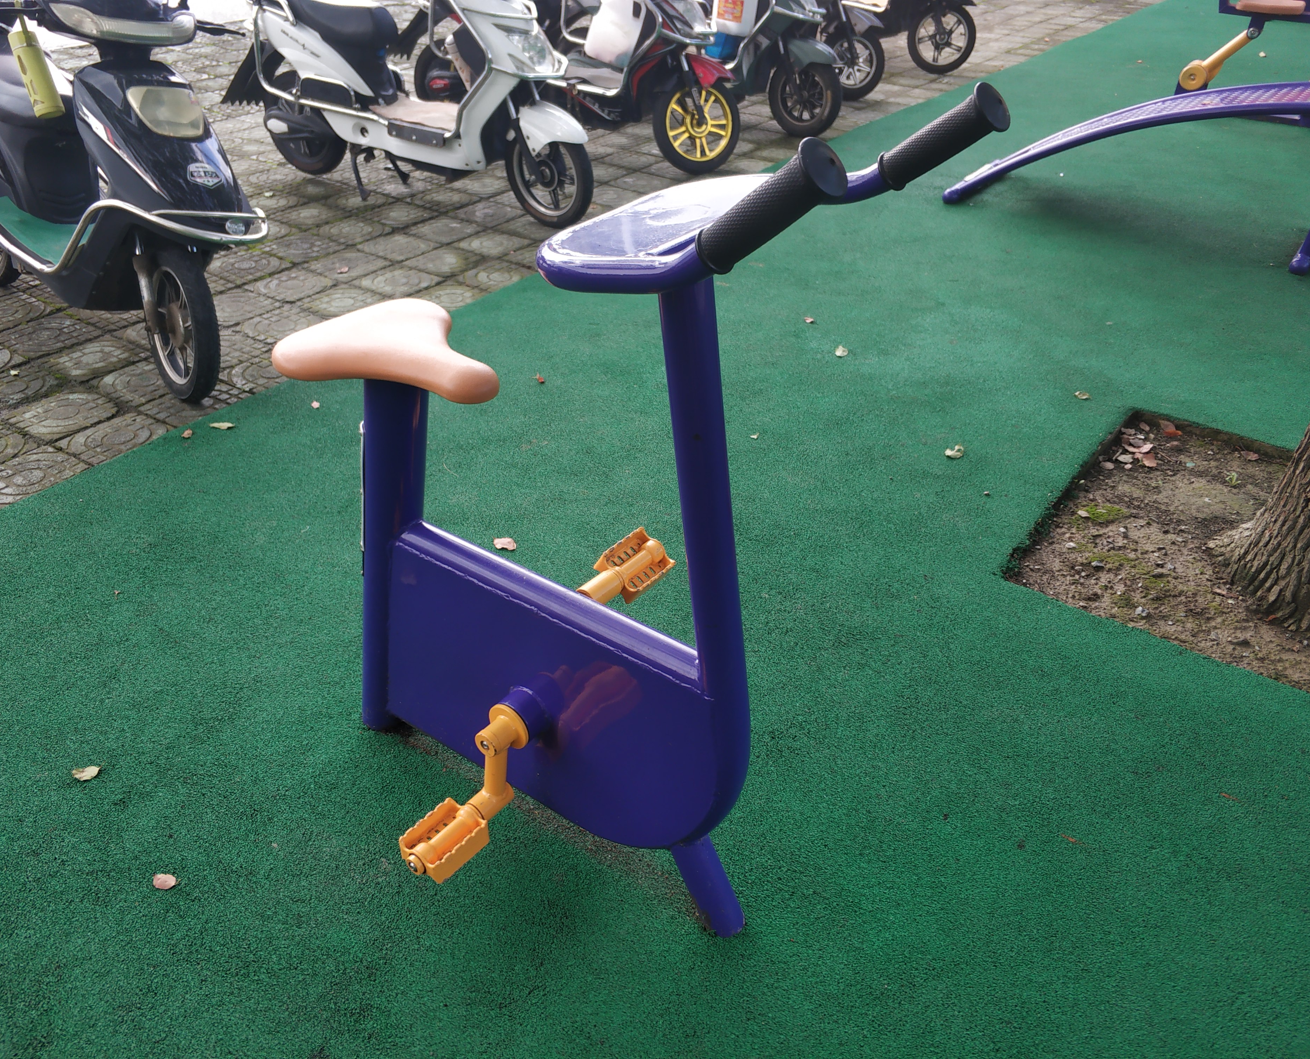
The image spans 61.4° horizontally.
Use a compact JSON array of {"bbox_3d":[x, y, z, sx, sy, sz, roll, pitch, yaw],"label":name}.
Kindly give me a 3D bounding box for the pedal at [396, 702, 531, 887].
[{"bbox_3d":[-0.283,0.388,1.635,0.088,0.193,0.213,23,40,28],"label":"pedal"}]

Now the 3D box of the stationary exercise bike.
[{"bbox_3d":[-0.140,-0.008,1.521,0.951,1.253,0.577,23,40,28],"label":"stationary exercise bike"}]

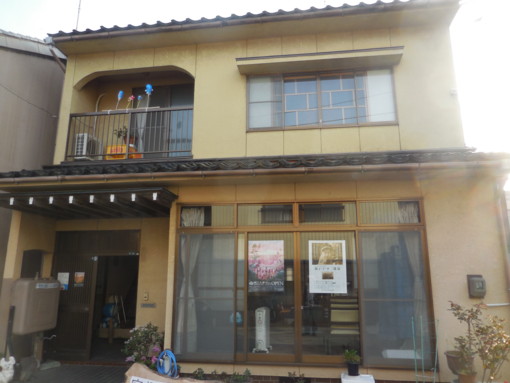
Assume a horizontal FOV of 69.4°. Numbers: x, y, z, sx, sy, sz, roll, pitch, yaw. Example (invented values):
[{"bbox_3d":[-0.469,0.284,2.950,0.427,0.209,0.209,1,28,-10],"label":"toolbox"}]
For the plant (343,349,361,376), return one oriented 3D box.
[{"bbox_3d":[1.186,2.093,4.519,0.200,0.296,0.200,-2,-11,8],"label":"plant"}]

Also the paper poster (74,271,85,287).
[{"bbox_3d":[-3.162,1.593,6.643,0.190,0.247,0.010,-2,-11,8],"label":"paper poster"}]

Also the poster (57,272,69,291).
[{"bbox_3d":[-3.473,1.635,6.678,0.222,0.304,0.010,-2,-11,8],"label":"poster"}]

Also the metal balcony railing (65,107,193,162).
[{"bbox_3d":[-2.417,-1.094,7.093,2.554,0.975,0.070,-2,-11,8],"label":"metal balcony railing"}]

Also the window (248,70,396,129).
[{"bbox_3d":[1.179,-1.682,6.722,2.680,1.129,0.100,-2,-11,8],"label":"window"}]

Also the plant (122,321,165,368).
[{"bbox_3d":[-1.539,2.154,5.088,0.546,0.628,0.500,-2,-11,8],"label":"plant"}]

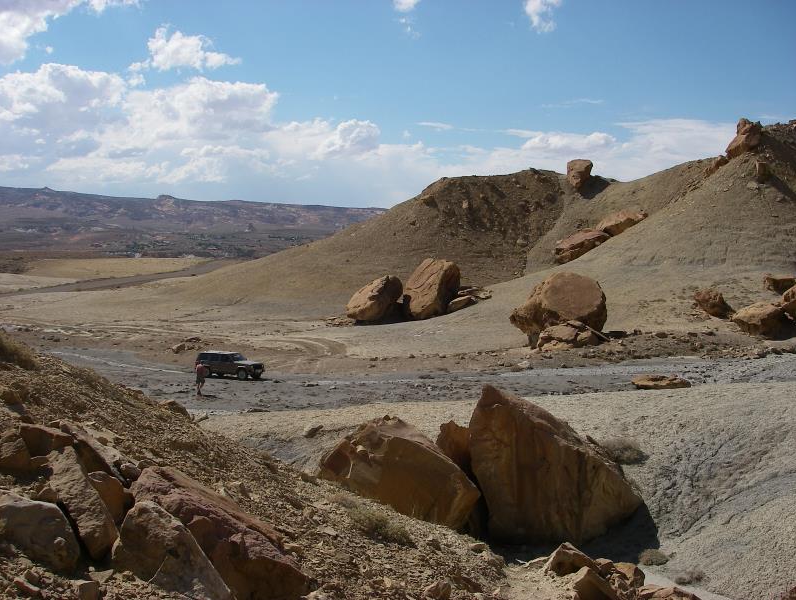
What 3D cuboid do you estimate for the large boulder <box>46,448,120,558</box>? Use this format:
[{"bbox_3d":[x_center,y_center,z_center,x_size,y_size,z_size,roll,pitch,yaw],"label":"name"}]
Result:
[{"bbox_3d":[-3.449,2.225,9.600,0.740,1.100,0.750,-2,5,-20],"label":"large boulder"}]

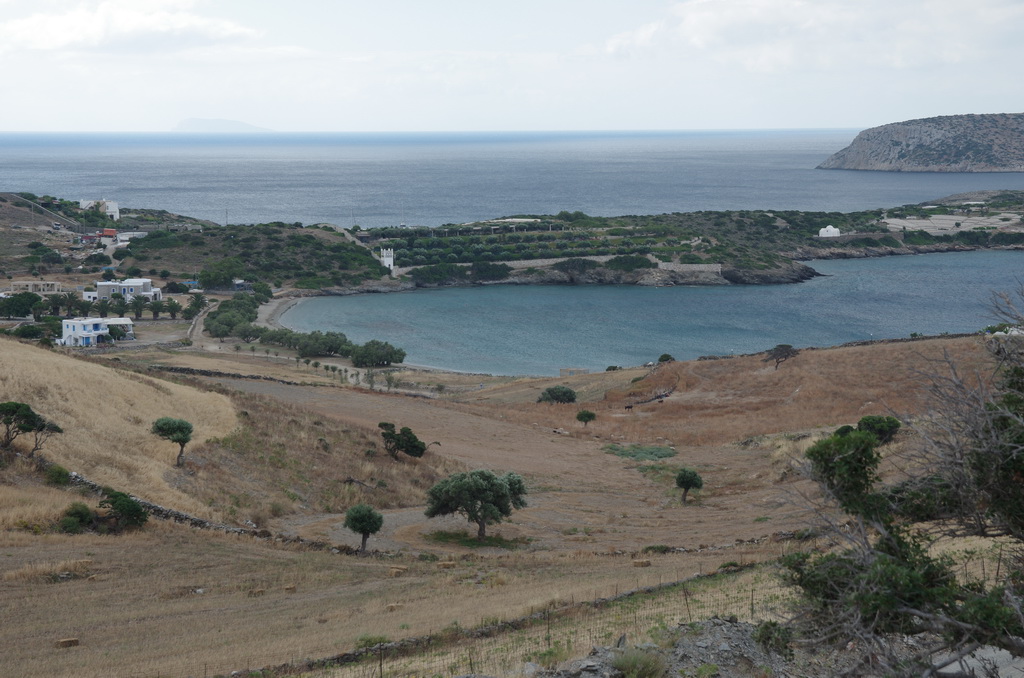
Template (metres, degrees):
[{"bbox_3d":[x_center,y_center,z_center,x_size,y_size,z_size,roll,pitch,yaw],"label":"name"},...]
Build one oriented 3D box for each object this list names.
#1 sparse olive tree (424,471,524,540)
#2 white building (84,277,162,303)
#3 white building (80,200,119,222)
[{"bbox_3d":[-2.150,9.967,128.000,6.103,4.119,6.000,0,6,0],"label":"sparse olive tree"},{"bbox_3d":[-122.853,-15.195,672.000,21.970,6.780,13.000,0,6,6],"label":"white building"},{"bbox_3d":[-170.527,-53.122,880.000,16.026,8.600,11.000,1,6,10],"label":"white building"}]

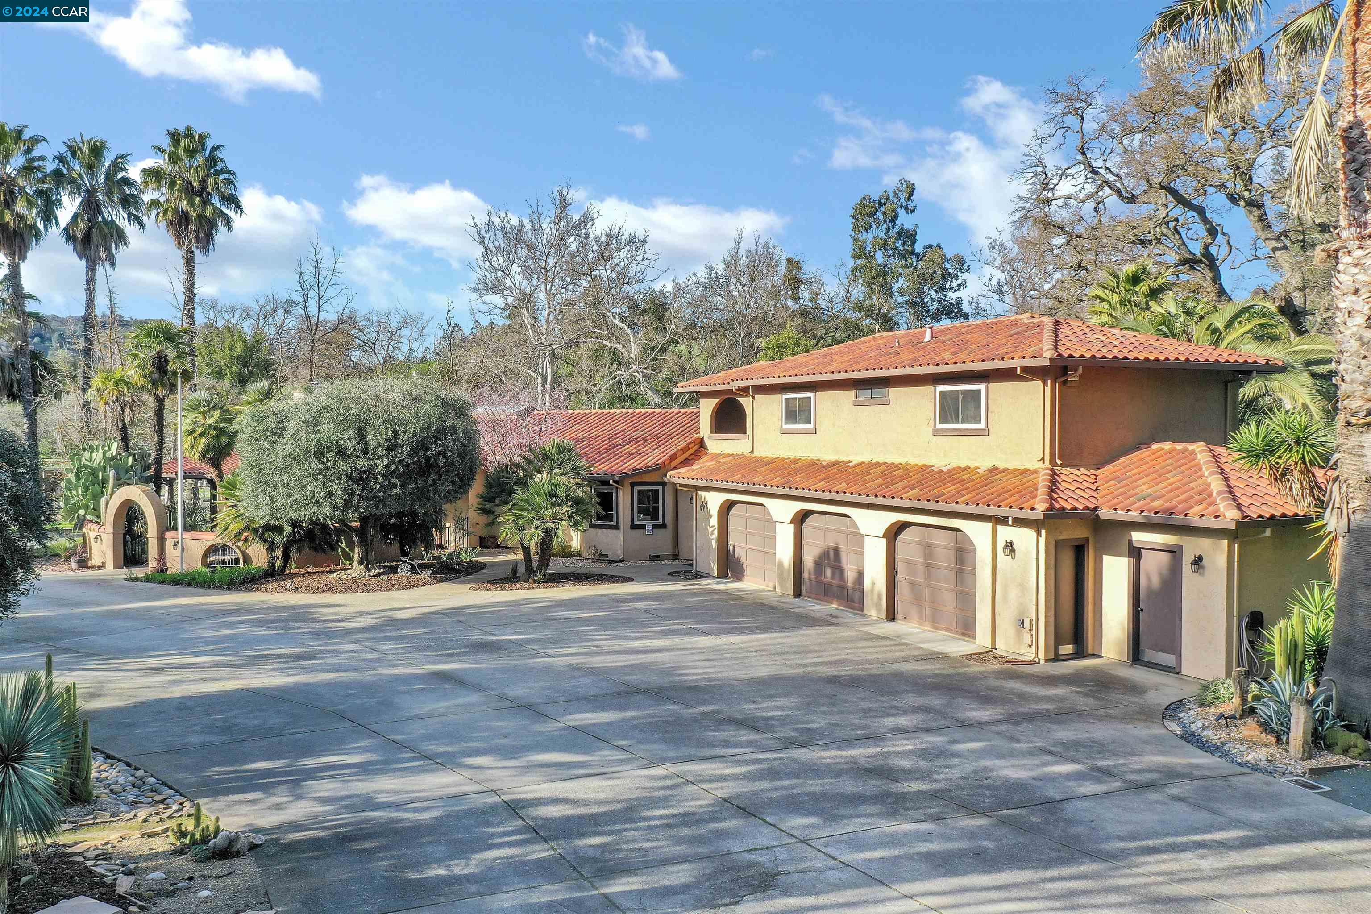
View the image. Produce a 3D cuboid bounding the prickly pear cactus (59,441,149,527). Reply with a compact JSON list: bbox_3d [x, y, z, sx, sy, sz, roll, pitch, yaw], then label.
[{"bbox_3d":[-19.232,1.354,35.352,3.000,3.700,2.700,-1,2,-29],"label":"prickly pear cactus"}]

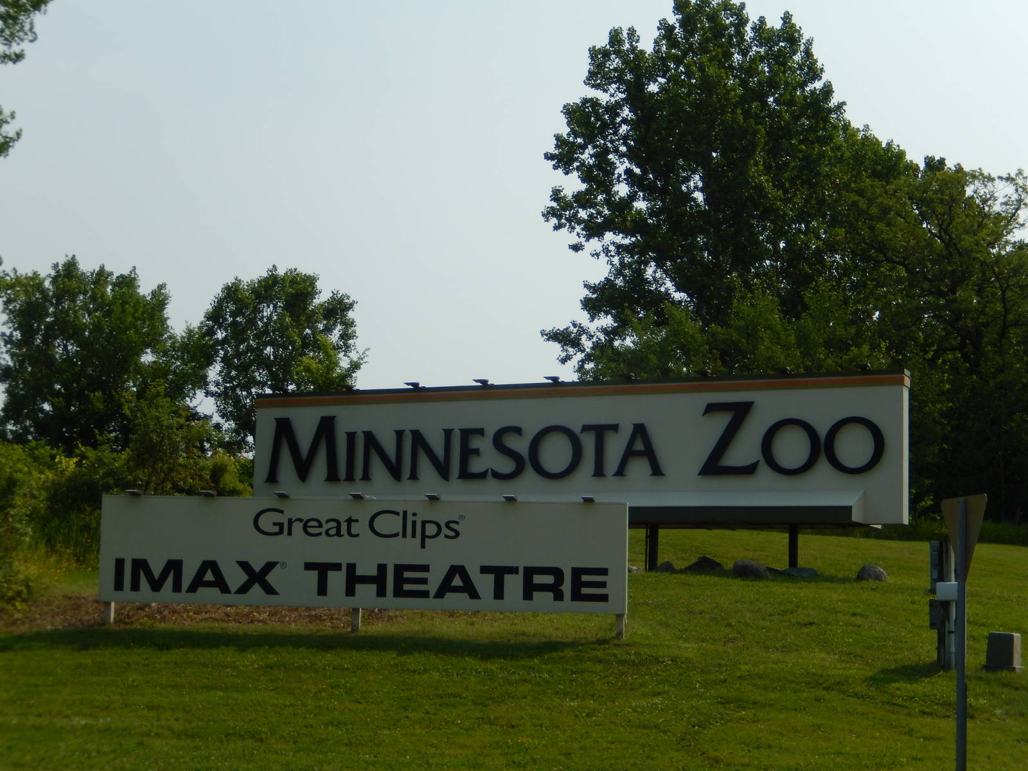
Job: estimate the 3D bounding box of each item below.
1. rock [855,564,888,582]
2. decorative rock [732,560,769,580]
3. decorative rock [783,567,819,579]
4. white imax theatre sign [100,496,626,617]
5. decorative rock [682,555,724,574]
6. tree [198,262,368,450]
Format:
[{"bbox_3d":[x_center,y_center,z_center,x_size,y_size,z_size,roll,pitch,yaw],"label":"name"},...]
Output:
[{"bbox_3d":[6.150,3.230,34.200,0.460,0.300,0.420,-2,-8,28],"label":"rock"},{"bbox_3d":[4.125,3.214,34.700,0.560,0.340,0.440,-2,-8,28],"label":"decorative rock"},{"bbox_3d":[5.008,3.287,34.800,0.580,0.250,0.450,-2,-8,28],"label":"decorative rock"},{"bbox_3d":[-1.903,2.070,24.498,6.620,1.326,0.200,0,-7,10],"label":"white imax theatre sign"},{"bbox_3d":[3.379,3.193,35.400,0.630,0.320,0.480,-2,-8,28],"label":"decorative rock"},{"bbox_3d":[-7.120,0.438,62.000,4.900,7.900,4.900,1,-7,0],"label":"tree"}]

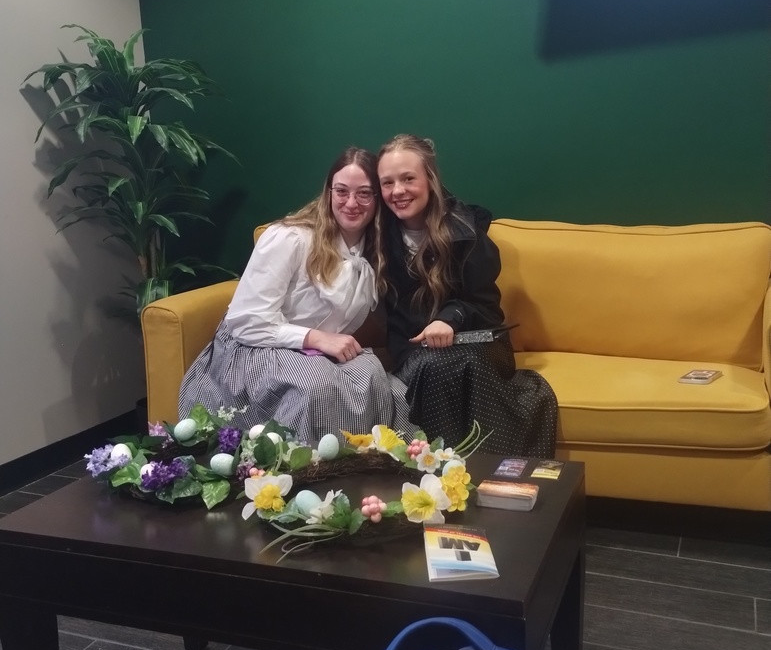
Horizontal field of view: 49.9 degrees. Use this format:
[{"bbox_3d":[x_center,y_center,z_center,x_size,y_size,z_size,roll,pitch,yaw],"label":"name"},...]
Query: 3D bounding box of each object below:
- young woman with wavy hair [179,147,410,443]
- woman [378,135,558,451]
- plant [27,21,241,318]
[{"bbox_3d":[-0.230,0.011,2.549,0.630,1.090,0.700,-3,10,-2],"label":"young woman with wavy hair"},{"bbox_3d":[0.212,0.016,2.363,0.540,1.120,0.680,-1,10,10],"label":"woman"},{"bbox_3d":[-0.830,-0.277,3.010,0.620,1.550,0.680,2,11,23],"label":"plant"}]

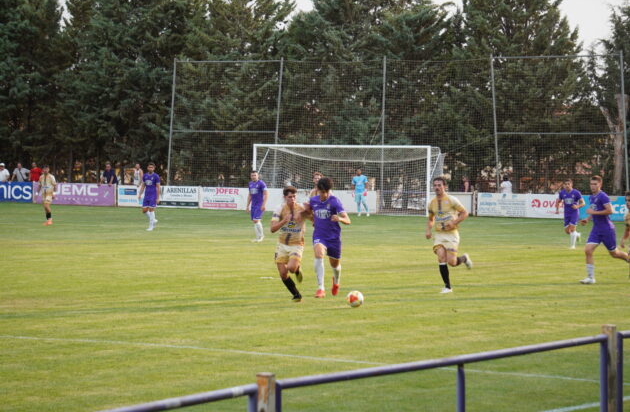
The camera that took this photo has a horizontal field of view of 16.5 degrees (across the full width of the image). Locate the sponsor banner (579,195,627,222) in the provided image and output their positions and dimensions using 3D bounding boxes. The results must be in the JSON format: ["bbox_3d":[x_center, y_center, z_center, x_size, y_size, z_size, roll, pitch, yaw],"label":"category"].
[{"bbox_3d":[10.400,0.096,77.264,2.092,0.862,0.080,2,1,31],"label":"sponsor banner"}]

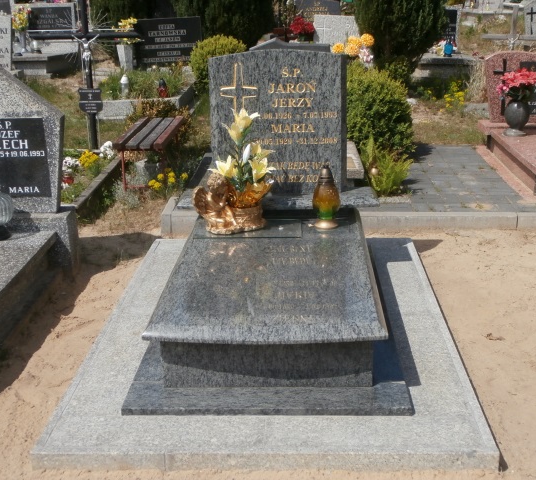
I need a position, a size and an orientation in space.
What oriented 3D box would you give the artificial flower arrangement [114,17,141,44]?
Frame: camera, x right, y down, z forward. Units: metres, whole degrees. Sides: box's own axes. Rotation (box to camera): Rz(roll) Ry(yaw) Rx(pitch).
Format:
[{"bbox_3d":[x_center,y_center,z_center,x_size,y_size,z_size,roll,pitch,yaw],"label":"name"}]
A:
[{"bbox_3d":[-1.763,-2.616,10.867,0.315,0.334,0.241,-1,16,3],"label":"artificial flower arrangement"}]

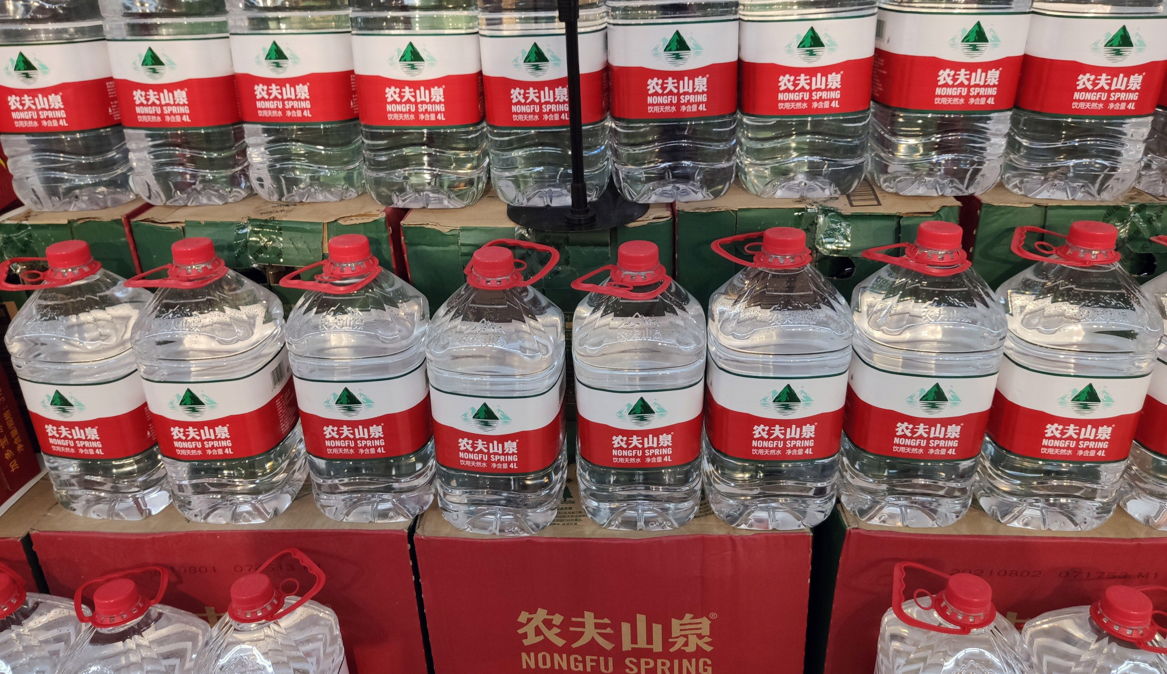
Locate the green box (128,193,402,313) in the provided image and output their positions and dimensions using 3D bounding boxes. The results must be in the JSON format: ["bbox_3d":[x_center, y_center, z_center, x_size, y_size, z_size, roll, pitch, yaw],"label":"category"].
[{"bbox_3d":[-0.365,-0.077,1.279,0.300,0.324,0.443,-1,24,2],"label":"green box"}]

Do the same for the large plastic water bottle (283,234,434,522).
[{"bbox_3d":[-0.246,0.044,0.994,0.141,0.317,0.141,0,23,2],"label":"large plastic water bottle"}]

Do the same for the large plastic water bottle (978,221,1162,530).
[{"bbox_3d":[0.518,0.037,0.941,0.141,0.317,0.141,4,24,13],"label":"large plastic water bottle"}]

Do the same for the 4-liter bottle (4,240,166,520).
[{"bbox_3d":[-0.557,0.052,1.021,0.144,0.318,0.144,2,24,10],"label":"4-liter bottle"}]

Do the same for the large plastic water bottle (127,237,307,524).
[{"bbox_3d":[-0.414,0.046,1.001,0.141,0.317,0.141,0,23,2],"label":"large plastic water bottle"}]

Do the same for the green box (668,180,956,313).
[{"bbox_3d":[0.279,-0.078,1.237,0.304,0.321,0.440,0,23,4],"label":"green box"}]

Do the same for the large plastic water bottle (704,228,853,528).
[{"bbox_3d":[0.207,0.040,0.950,0.141,0.317,0.141,-1,23,1],"label":"large plastic water bottle"}]

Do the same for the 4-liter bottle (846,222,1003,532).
[{"bbox_3d":[0.361,0.037,0.943,0.141,0.317,0.141,2,23,8],"label":"4-liter bottle"}]

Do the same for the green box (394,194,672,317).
[{"bbox_3d":[-0.045,-0.072,1.240,0.300,0.324,0.443,-2,24,1],"label":"green box"}]

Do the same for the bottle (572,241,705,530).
[{"bbox_3d":[0.061,0.052,0.978,0.141,0.317,0.141,-1,23,1],"label":"bottle"}]

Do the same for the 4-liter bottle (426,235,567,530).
[{"bbox_3d":[-0.089,0.060,0.965,0.144,0.318,0.144,2,24,8],"label":"4-liter bottle"}]

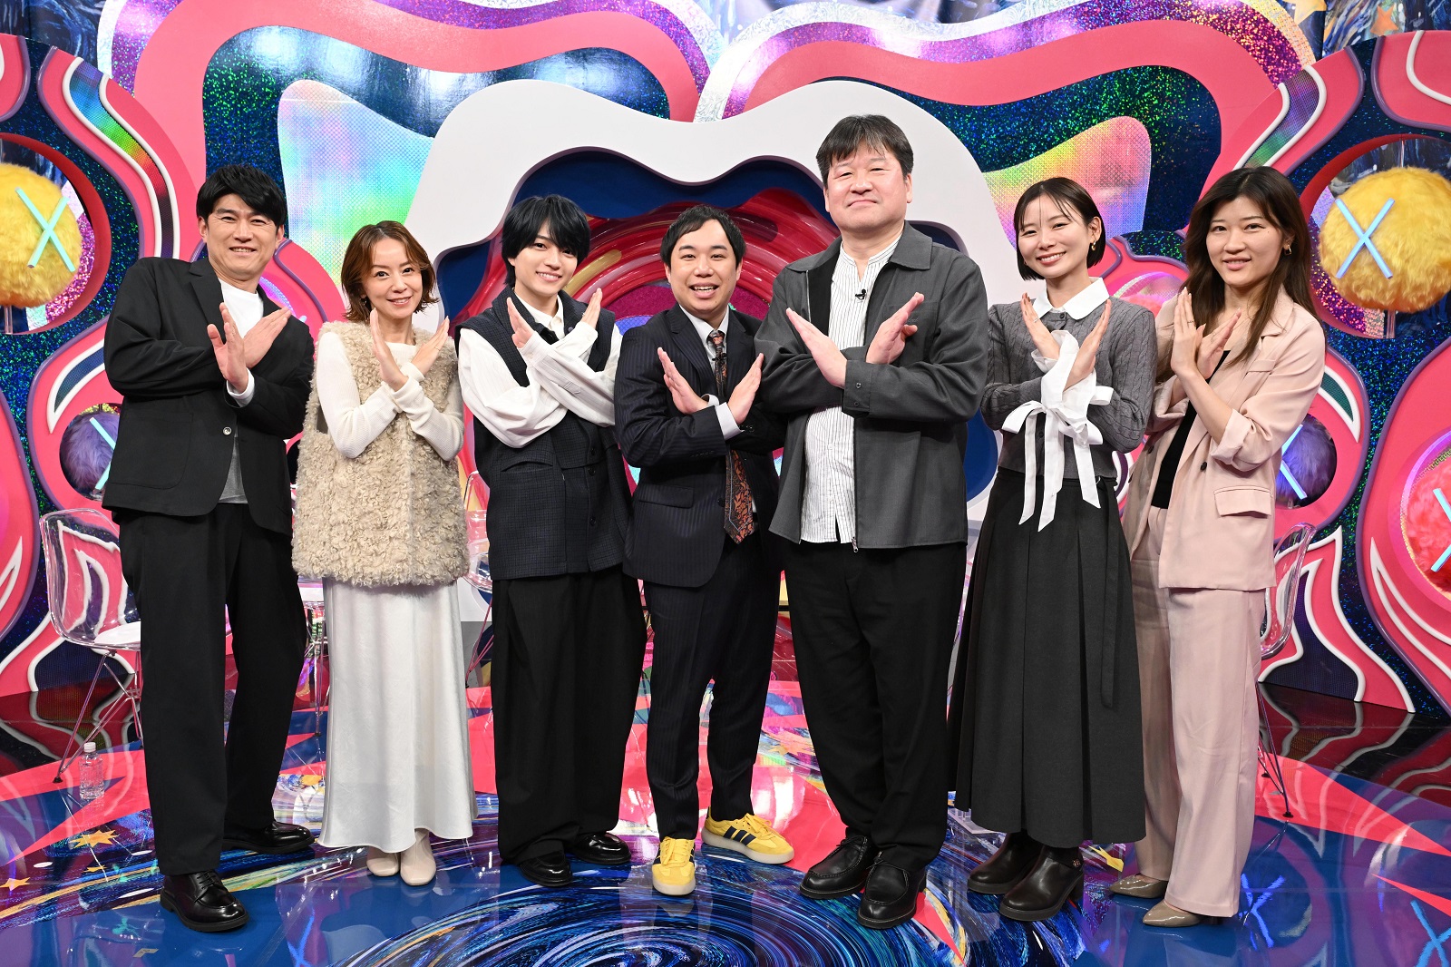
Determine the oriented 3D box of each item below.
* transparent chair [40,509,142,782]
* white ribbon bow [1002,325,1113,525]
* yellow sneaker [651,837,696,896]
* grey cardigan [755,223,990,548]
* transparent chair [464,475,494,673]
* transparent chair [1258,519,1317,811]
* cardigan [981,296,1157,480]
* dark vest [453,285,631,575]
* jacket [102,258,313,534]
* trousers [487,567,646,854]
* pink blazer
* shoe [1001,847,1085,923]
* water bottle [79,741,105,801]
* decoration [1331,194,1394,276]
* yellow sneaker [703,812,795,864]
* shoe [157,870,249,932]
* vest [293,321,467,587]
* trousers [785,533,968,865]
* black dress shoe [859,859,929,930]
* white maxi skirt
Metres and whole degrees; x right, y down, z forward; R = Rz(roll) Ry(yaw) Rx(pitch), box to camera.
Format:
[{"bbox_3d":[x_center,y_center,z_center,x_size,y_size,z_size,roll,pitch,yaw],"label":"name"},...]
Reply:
[{"bbox_3d":[-1.798,0.488,3.748,0.530,0.825,0.455,2,6,17],"label":"transparent chair"},{"bbox_3d":[0.730,-0.115,2.661,0.250,0.443,0.160,3,6,25],"label":"white ribbon bow"},{"bbox_3d":[-0.127,0.914,3.017,0.102,0.115,0.285,0,6,-3],"label":"yellow sneaker"},{"bbox_3d":[0.329,-0.224,2.791,0.540,0.745,0.400,4,7,30],"label":"grey cardigan"},{"bbox_3d":[-0.807,0.409,4.599,0.455,0.825,0.530,-1,6,-14],"label":"transparent chair"},{"bbox_3d":[1.454,0.518,3.623,0.530,0.825,0.455,2,6,12],"label":"transparent chair"},{"bbox_3d":[0.798,-0.217,2.822,0.415,0.440,0.330,5,7,38],"label":"cardigan"},{"bbox_3d":[-0.448,-0.122,3.033,0.450,0.725,0.285,-3,7,-32],"label":"dark vest"},{"bbox_3d":[-1.204,-0.201,2.818,0.470,0.650,0.350,-4,7,-38],"label":"jacket"},{"bbox_3d":[-0.402,0.502,3.047,0.380,0.880,0.330,-2,6,-20],"label":"trousers"},{"bbox_3d":[1.134,-0.096,2.757,0.340,0.670,0.440,-5,8,-44],"label":"pink blazer"},{"bbox_3d":[0.757,0.920,2.877,0.250,0.165,0.095,-4,7,-38],"label":"shoe"},{"bbox_3d":[-1.841,0.832,3.504,0.067,0.153,0.067,-2,6,-20],"label":"water bottle"},{"bbox_3d":[2.292,-0.888,4.344,0.040,0.280,0.190,-5,8,-44],"label":"decoration"},{"bbox_3d":[0.060,0.912,3.196,0.275,0.110,0.104,4,7,34],"label":"yellow sneaker"},{"bbox_3d":[-1.209,0.928,2.796,0.290,0.115,0.105,6,8,44],"label":"shoe"},{"bbox_3d":[-0.853,-0.067,2.997,0.400,0.610,0.300,-1,6,-16],"label":"vest"},{"bbox_3d":[0.364,0.514,2.925,0.420,0.900,0.310,4,7,30],"label":"trousers"},{"bbox_3d":[0.401,0.943,2.885,0.113,0.115,0.300,3,7,29],"label":"black dress shoe"},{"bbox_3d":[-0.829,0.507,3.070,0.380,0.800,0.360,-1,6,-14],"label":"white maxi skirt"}]

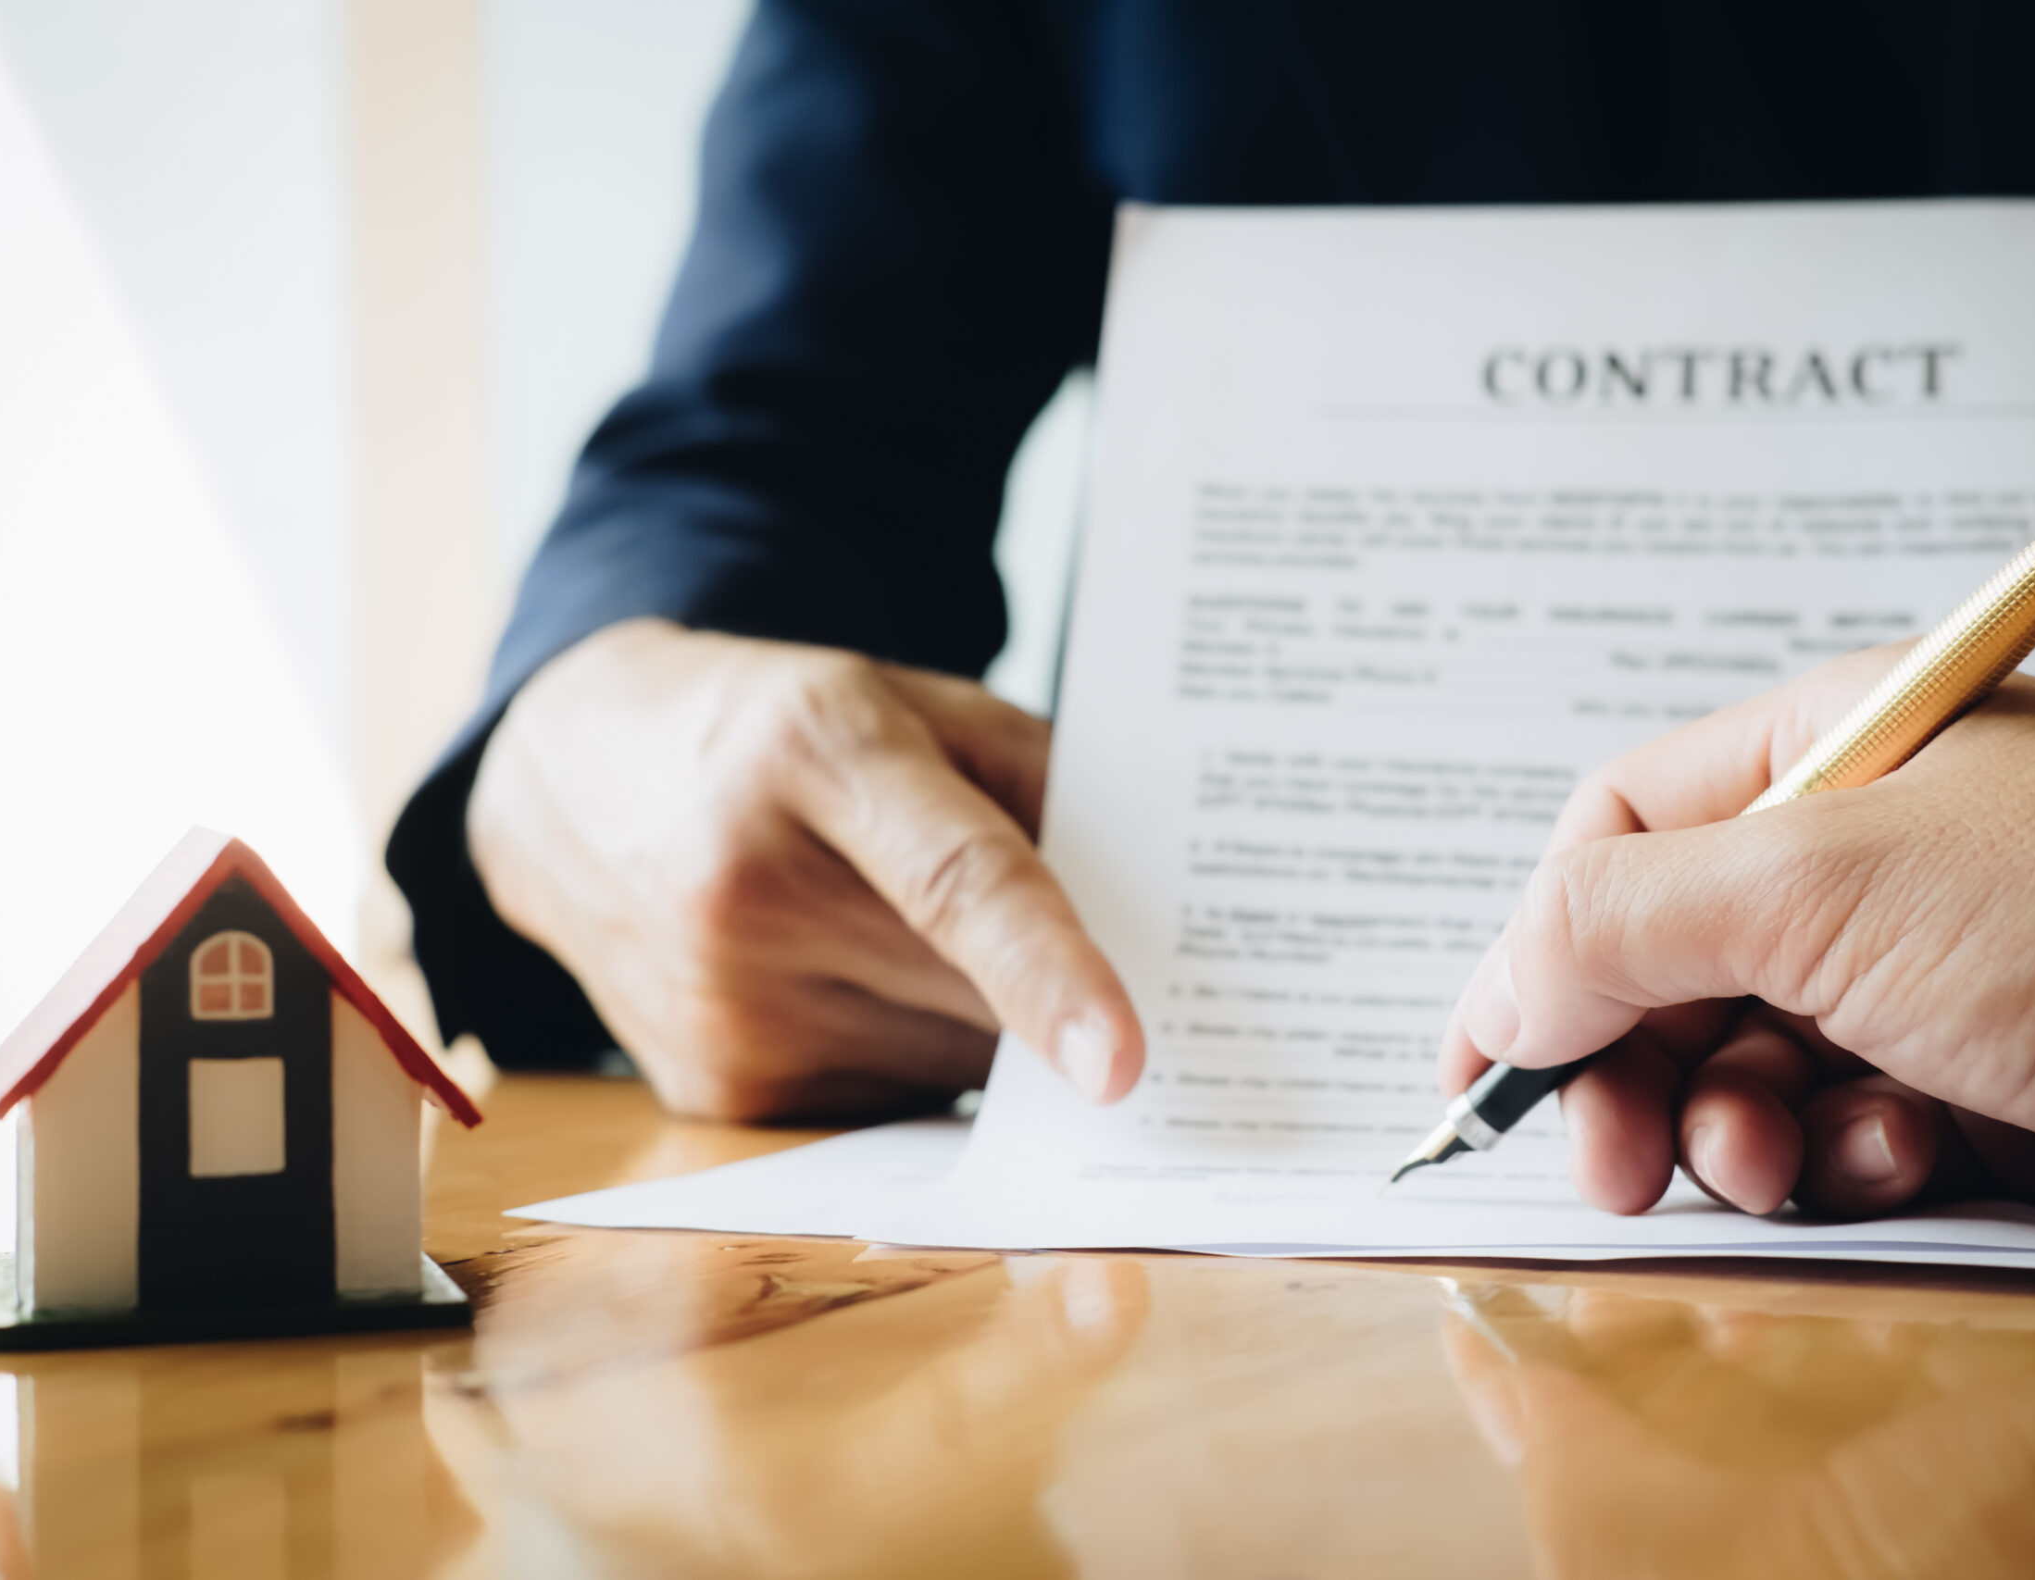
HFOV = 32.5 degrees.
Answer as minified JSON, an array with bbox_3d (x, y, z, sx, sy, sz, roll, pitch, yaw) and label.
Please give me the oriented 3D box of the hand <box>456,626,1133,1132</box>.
[{"bbox_3d":[-0.032,0.011,0.547,0.120,0.080,0.085,1,1,41],"label":"hand"}]

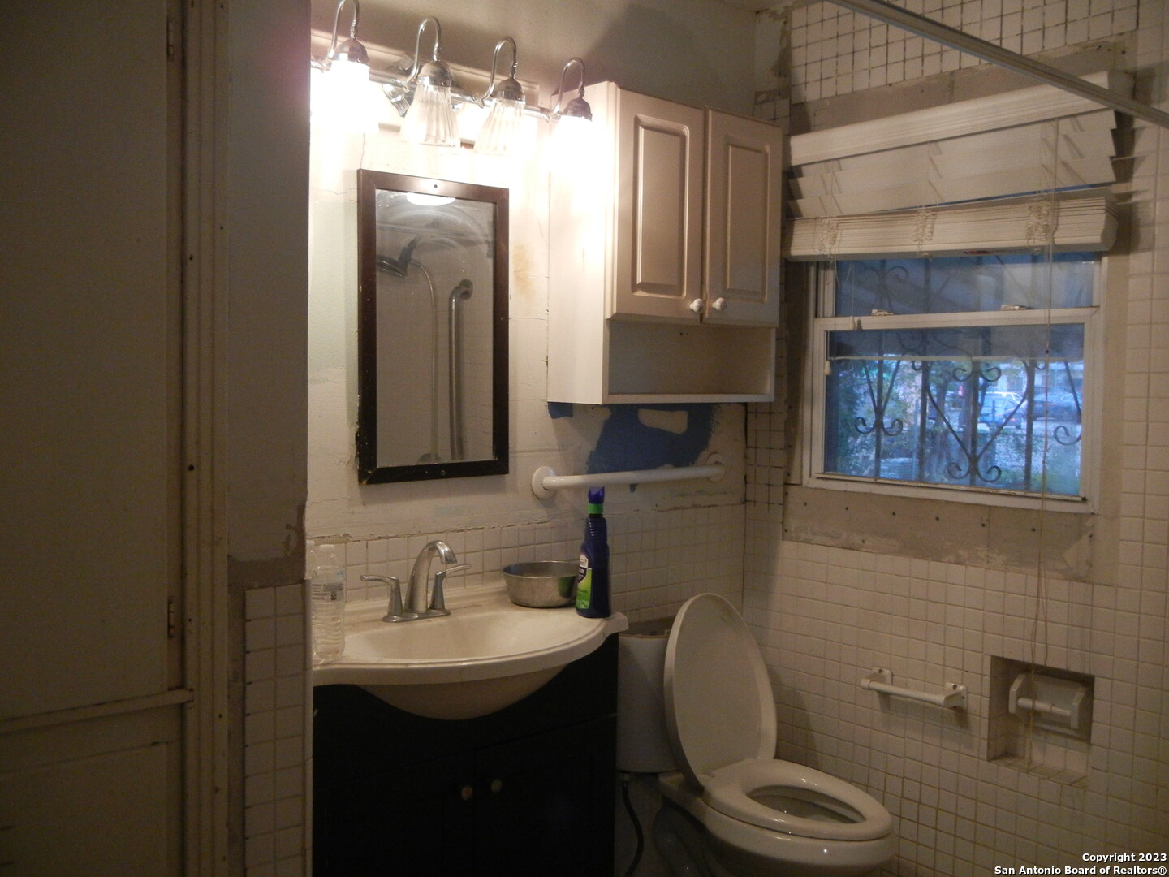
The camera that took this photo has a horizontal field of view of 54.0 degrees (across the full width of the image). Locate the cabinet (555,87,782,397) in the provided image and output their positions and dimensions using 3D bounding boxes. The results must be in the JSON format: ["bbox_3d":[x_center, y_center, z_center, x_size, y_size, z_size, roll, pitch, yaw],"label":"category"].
[{"bbox_3d":[0.212,-0.444,2.824,0.600,0.706,0.214,-2,4,-42],"label":"cabinet"}]

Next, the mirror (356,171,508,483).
[{"bbox_3d":[-0.319,-0.234,2.487,0.378,0.642,0.027,-2,4,-42],"label":"mirror"}]

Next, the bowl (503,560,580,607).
[{"bbox_3d":[-0.081,0.319,2.494,0.174,0.072,0.174,1,3,0],"label":"bowl"}]

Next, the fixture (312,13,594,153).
[{"bbox_3d":[-0.261,-0.712,2.370,0.690,0.266,0.225,-2,4,-42],"label":"fixture"}]

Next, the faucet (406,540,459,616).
[{"bbox_3d":[-0.304,0.283,2.301,0.042,0.157,0.155,-2,4,-42],"label":"faucet"}]

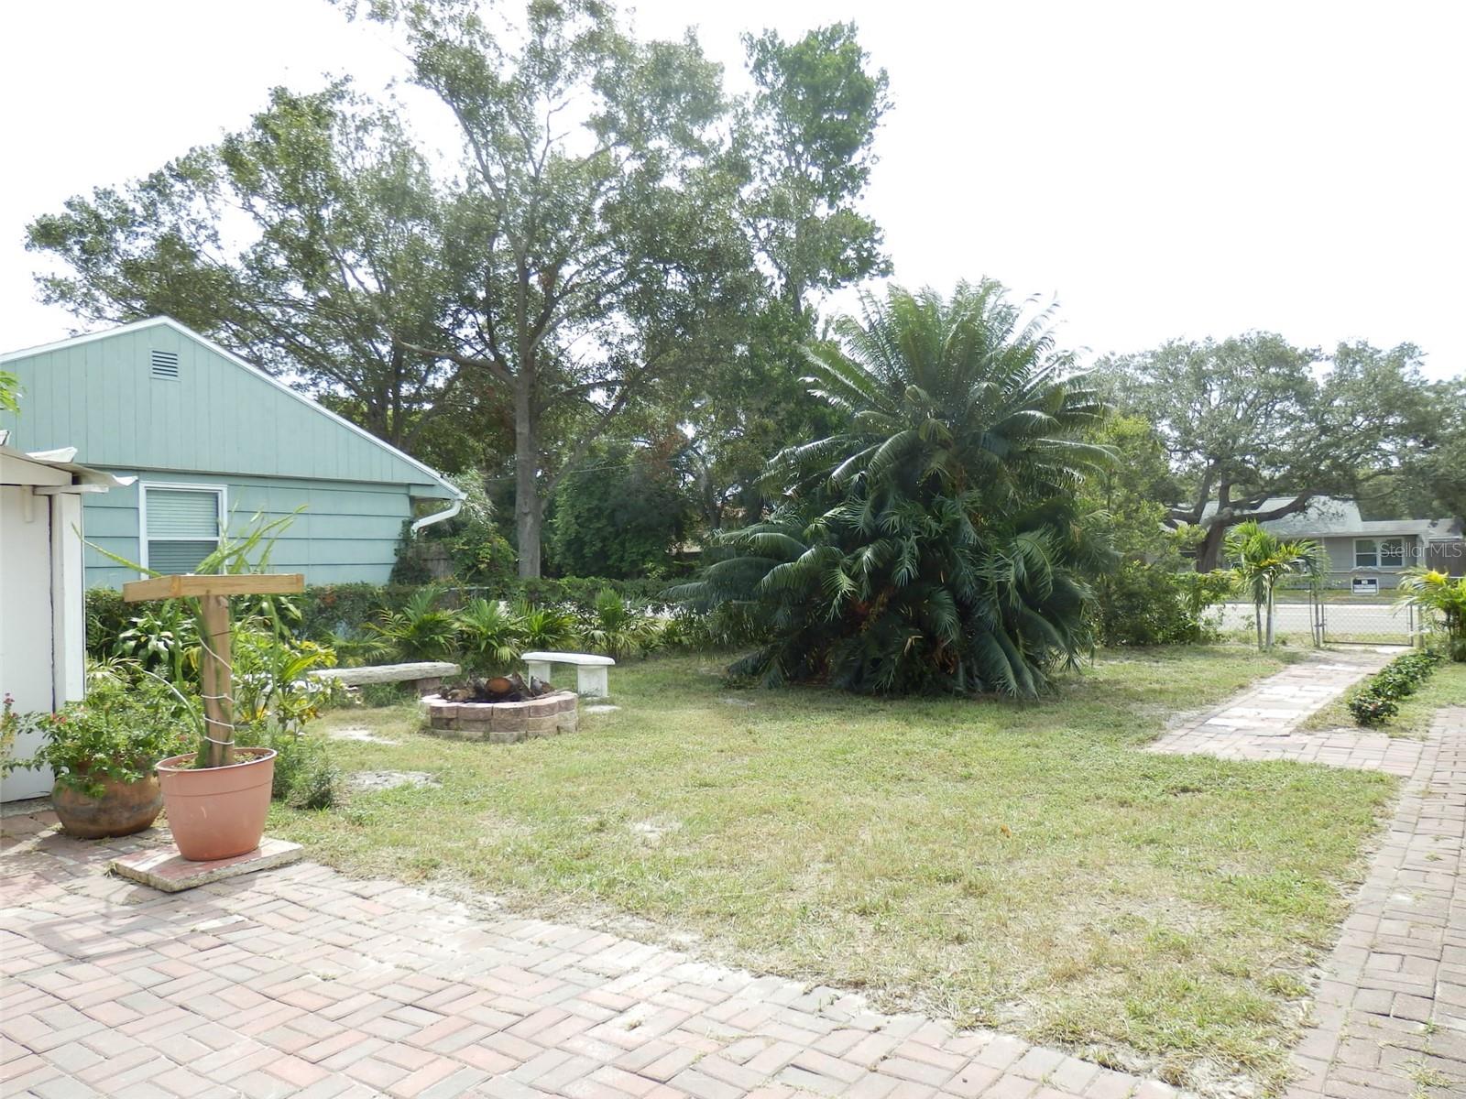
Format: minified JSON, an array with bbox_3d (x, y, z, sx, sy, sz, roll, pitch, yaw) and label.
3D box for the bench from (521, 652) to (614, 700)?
[{"bbox_3d":[-1.739,1.332,11.200,1.100,0.430,0.430,-1,-1,34],"label":"bench"}]

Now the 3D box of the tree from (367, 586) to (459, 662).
[{"bbox_3d":[-3.749,1.022,12.400,1.080,1.160,1.000,-1,-1,-17],"label":"tree"}]

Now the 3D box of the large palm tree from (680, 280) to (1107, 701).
[{"bbox_3d":[1.927,-0.826,12.500,5.000,4.650,4.700,-1,-1,9],"label":"large palm tree"}]

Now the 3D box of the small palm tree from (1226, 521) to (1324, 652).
[{"bbox_3d":[7.888,0.506,15.400,1.450,1.880,1.400,-1,-1,27],"label":"small palm tree"}]

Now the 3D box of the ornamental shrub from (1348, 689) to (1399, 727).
[{"bbox_3d":[5.184,1.260,8.580,0.420,0.280,0.420,-1,-1,31],"label":"ornamental shrub"}]

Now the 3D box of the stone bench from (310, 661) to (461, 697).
[{"bbox_3d":[-3.640,1.404,11.050,1.620,0.360,0.280,0,-1,-41],"label":"stone bench"}]

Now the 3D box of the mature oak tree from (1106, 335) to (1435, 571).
[{"bbox_3d":[17.195,-2.600,34.000,10.400,8.200,10.000,-1,-1,27],"label":"mature oak tree"}]

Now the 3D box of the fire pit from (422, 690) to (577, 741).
[{"bbox_3d":[-1.970,1.379,8.950,1.300,0.300,1.300,-1,-1,-12],"label":"fire pit"}]

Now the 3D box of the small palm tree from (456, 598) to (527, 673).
[{"bbox_3d":[-2.960,1.106,13.000,0.870,0.980,0.850,-1,-1,-13],"label":"small palm tree"}]

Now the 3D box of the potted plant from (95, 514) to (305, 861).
[{"bbox_3d":[-2.533,0.631,5.030,0.950,1.620,0.800,-1,-1,-27],"label":"potted plant"}]

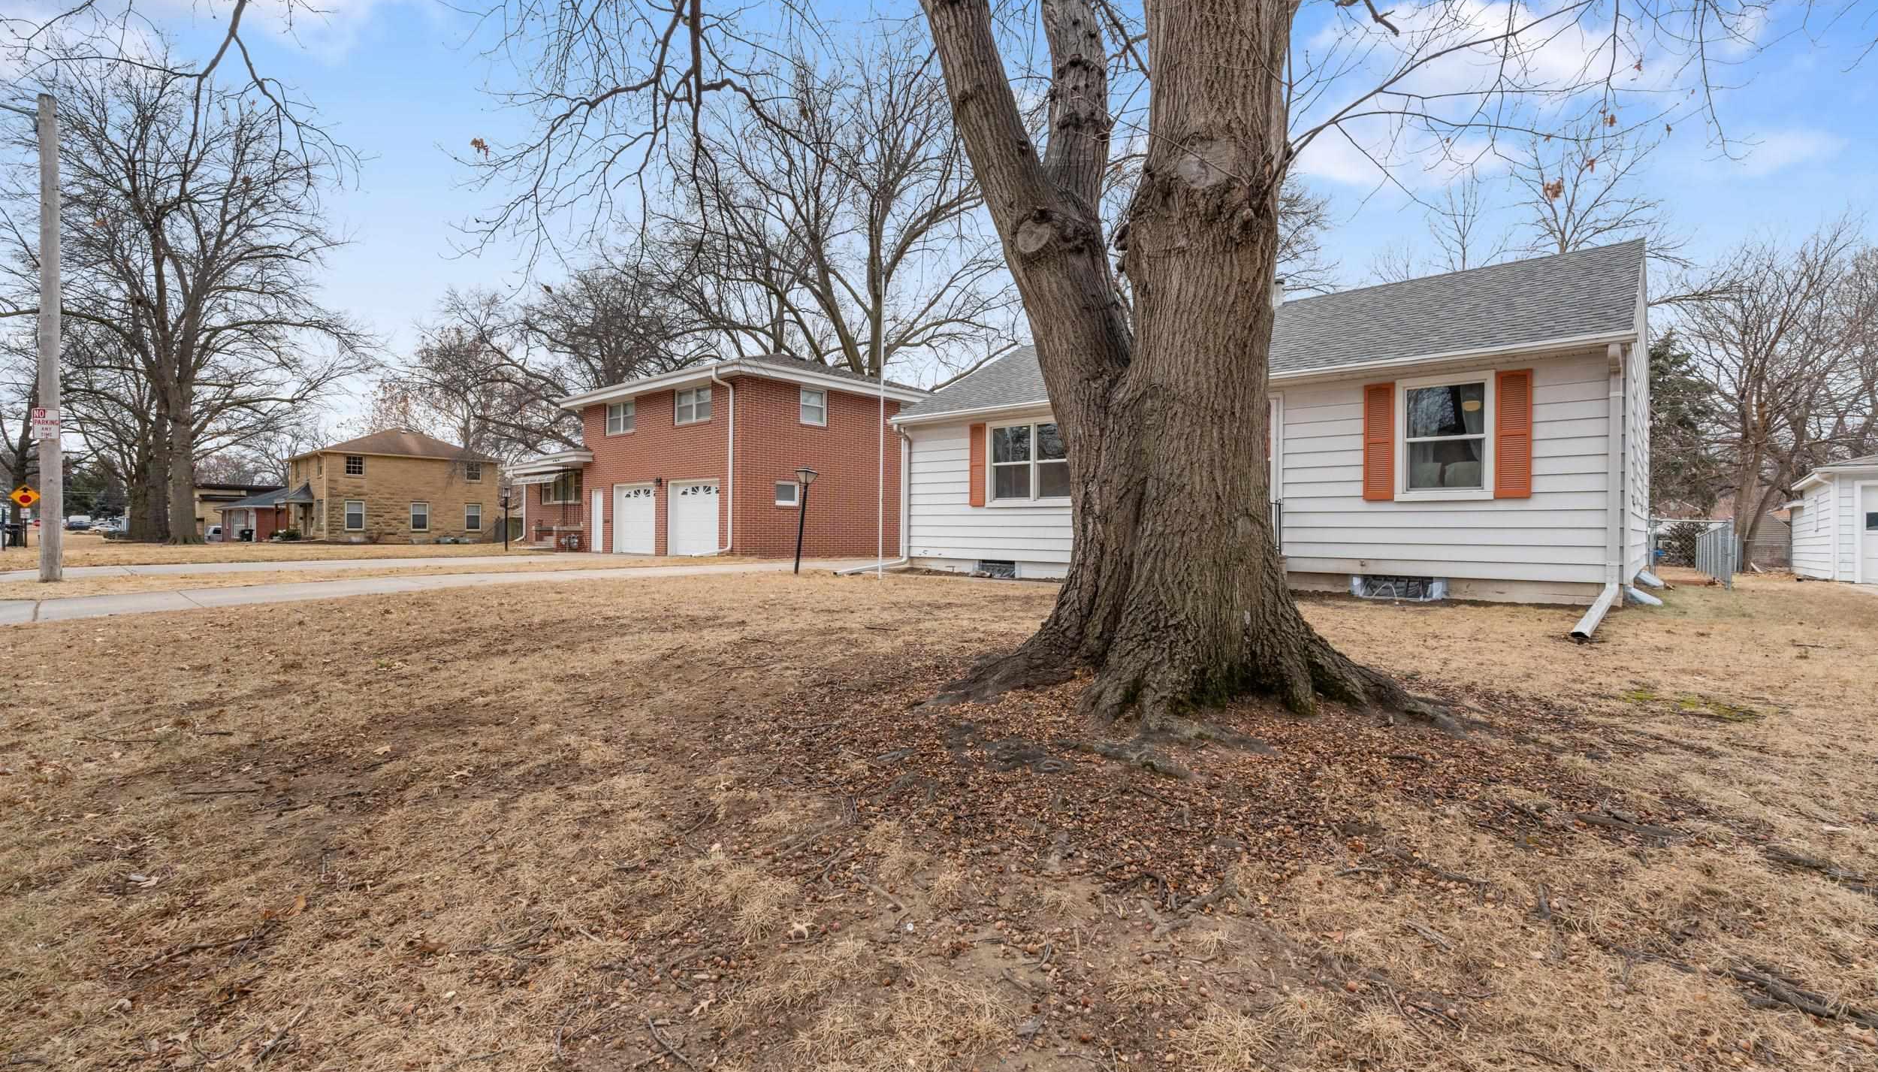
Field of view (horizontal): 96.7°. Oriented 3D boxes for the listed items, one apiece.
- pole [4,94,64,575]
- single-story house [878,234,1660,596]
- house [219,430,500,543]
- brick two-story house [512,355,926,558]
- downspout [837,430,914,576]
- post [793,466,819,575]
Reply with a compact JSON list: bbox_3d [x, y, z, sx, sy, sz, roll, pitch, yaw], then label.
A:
[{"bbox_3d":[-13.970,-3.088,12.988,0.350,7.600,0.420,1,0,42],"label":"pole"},{"bbox_3d":[5.920,-1.756,15.488,11.050,5.000,8.300,1,0,42],"label":"single-story house"},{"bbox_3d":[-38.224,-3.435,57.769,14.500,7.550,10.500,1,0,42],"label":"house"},{"bbox_3d":[-7.490,-2.671,28.911,14.100,6.400,8.800,1,0,42],"label":"brick two-story house"},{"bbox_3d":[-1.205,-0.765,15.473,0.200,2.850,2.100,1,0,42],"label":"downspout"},{"bbox_3d":[-2.350,-0.263,14.264,0.420,1.860,0.420,6,0,42],"label":"post"}]

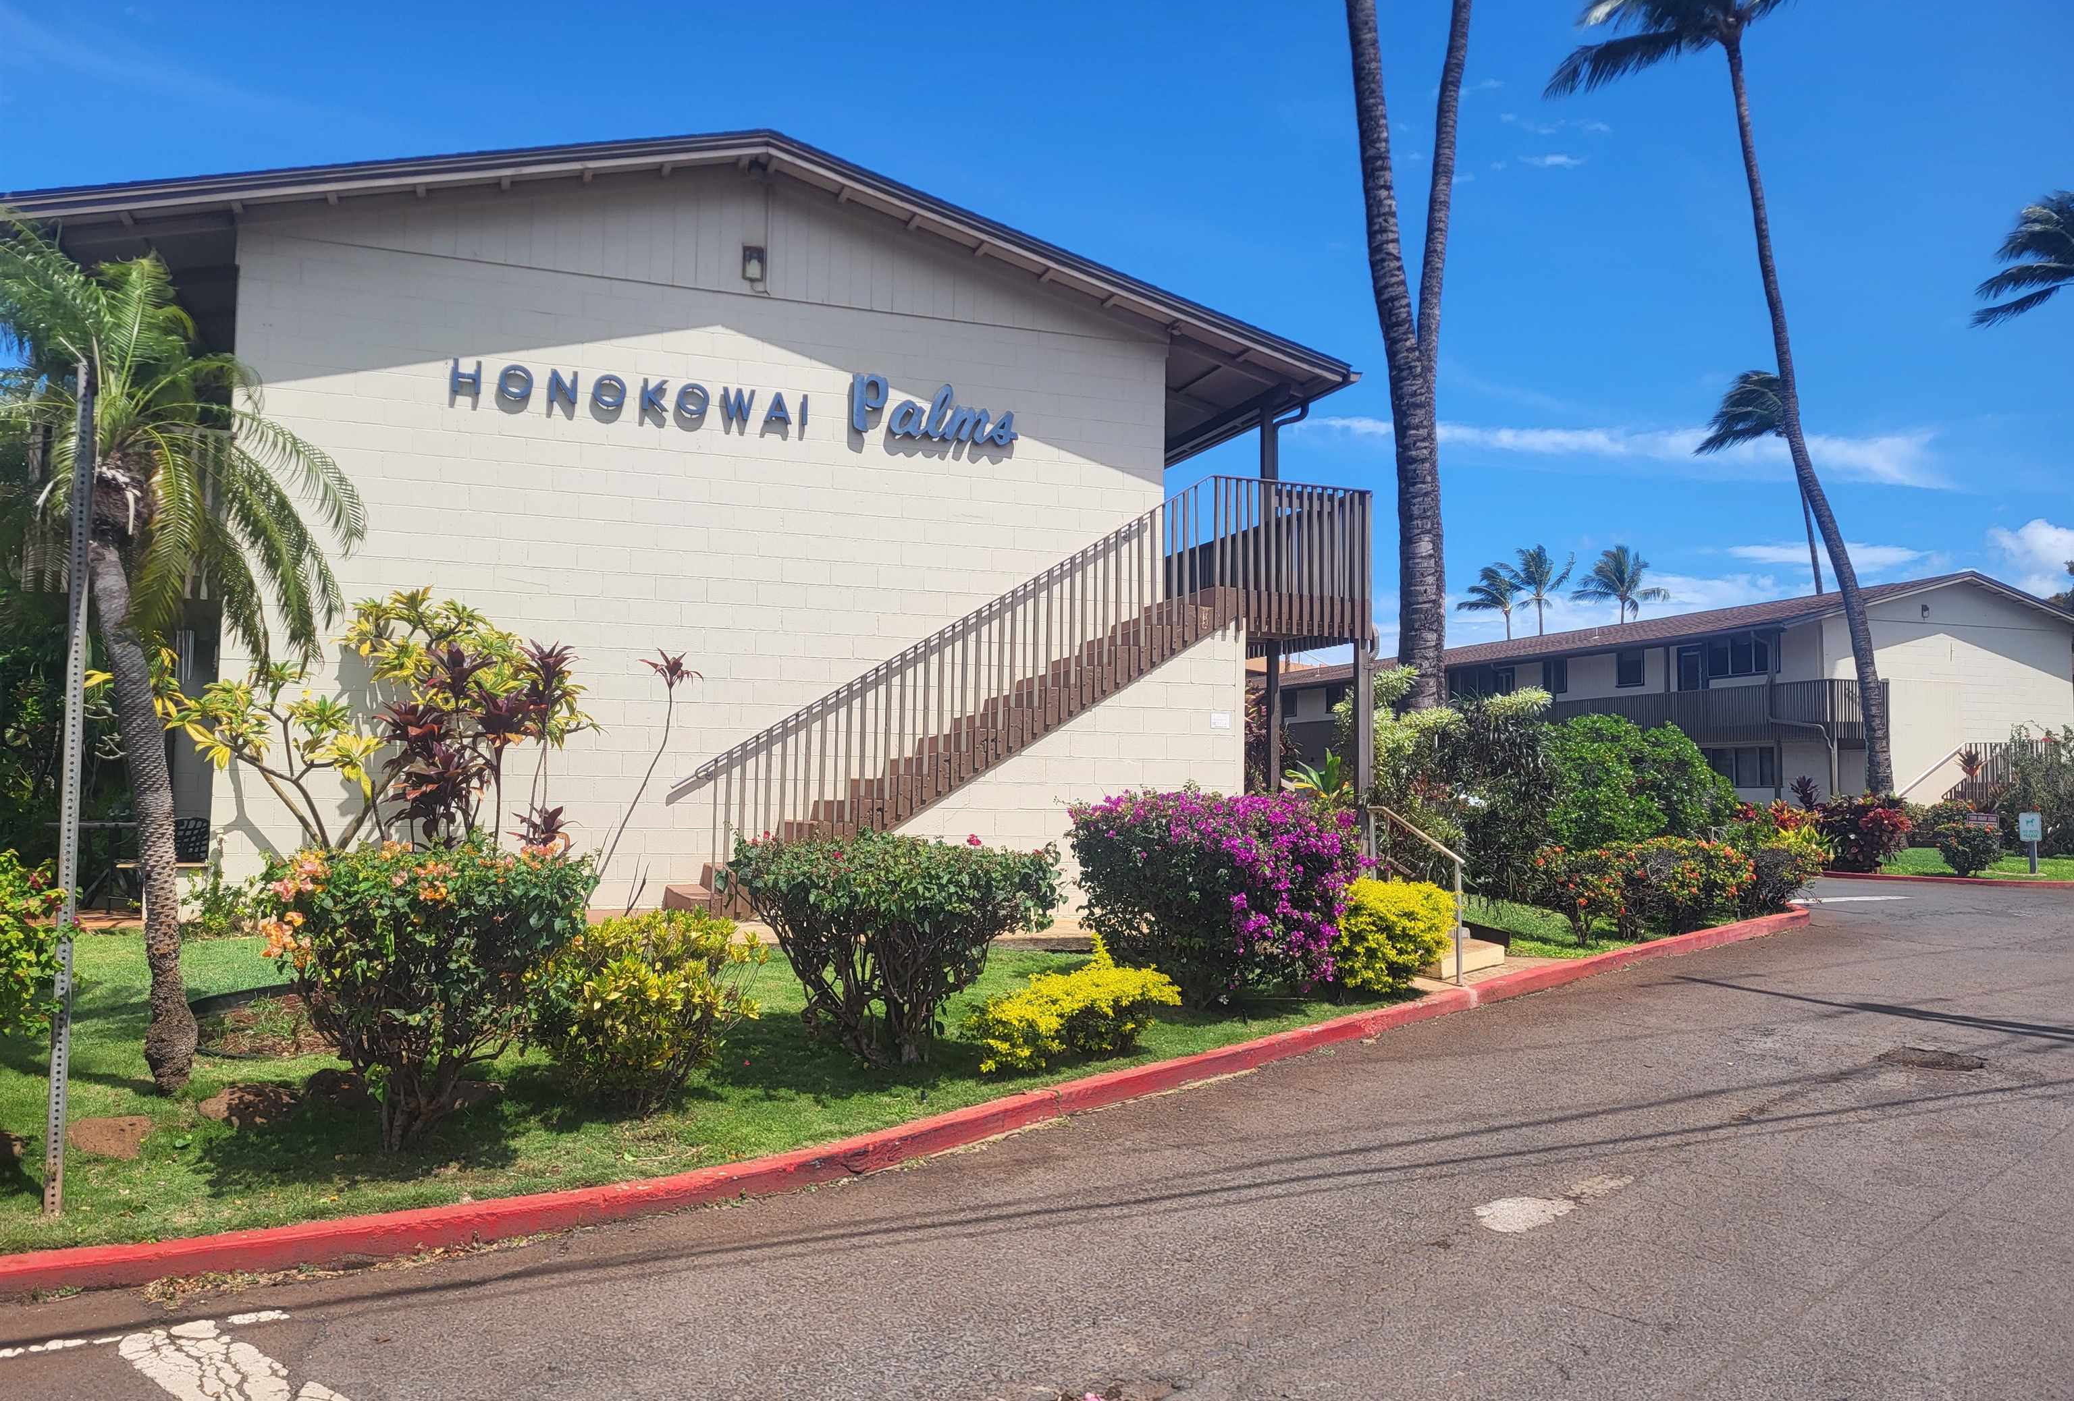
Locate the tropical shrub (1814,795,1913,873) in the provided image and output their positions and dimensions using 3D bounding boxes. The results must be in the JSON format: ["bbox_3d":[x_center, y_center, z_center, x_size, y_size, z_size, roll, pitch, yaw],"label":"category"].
[{"bbox_3d":[14.429,2.334,27.200,1.726,1.358,1.600,1,-5,0],"label":"tropical shrub"}]

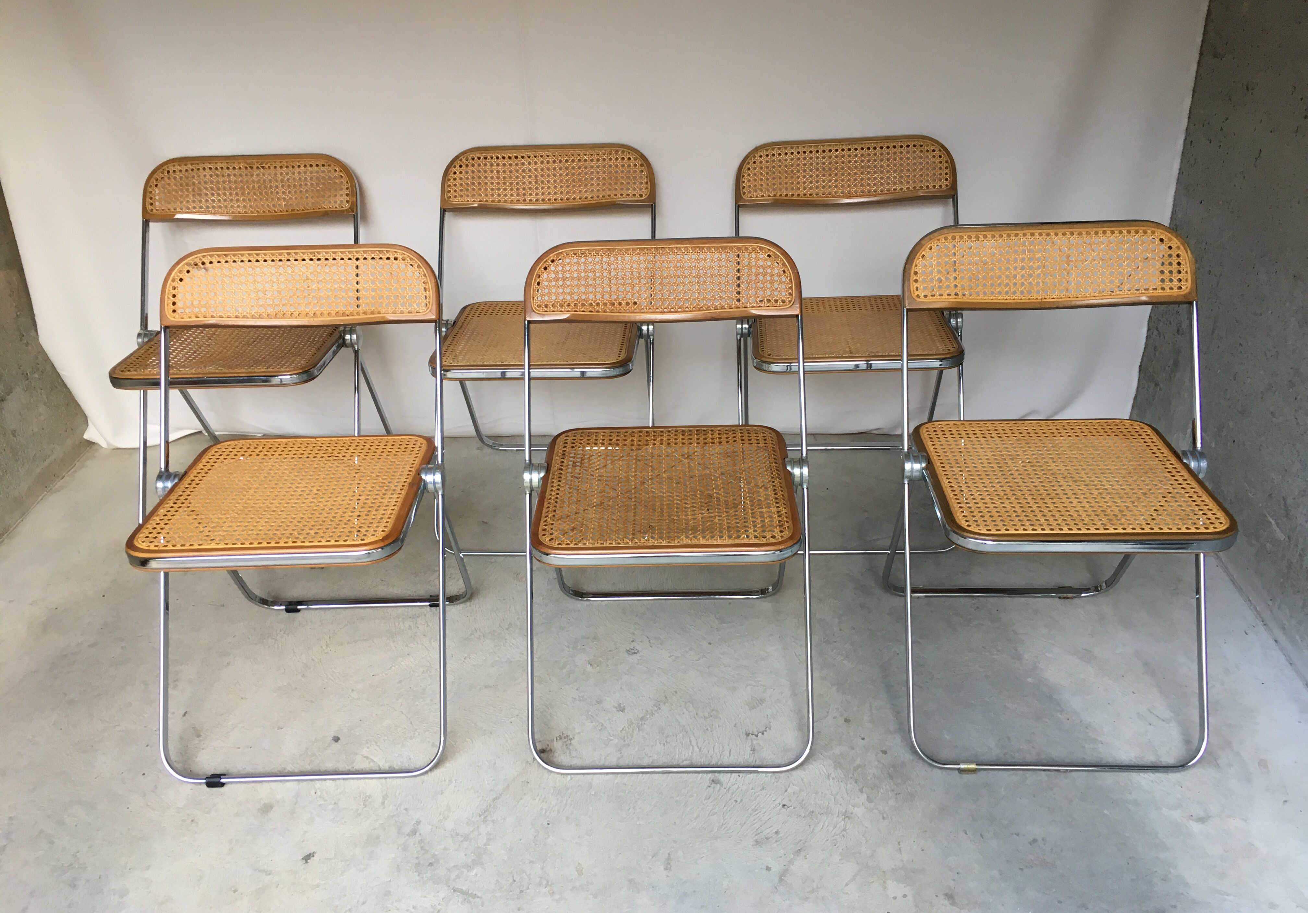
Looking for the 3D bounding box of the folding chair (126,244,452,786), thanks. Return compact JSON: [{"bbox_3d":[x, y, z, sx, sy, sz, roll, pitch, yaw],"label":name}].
[{"bbox_3d":[-0.574,0.089,1.794,0.472,0.742,0.495,-2,30,1],"label":"folding chair"}]

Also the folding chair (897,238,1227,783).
[{"bbox_3d":[0.641,0.064,1.761,0.472,0.742,0.495,0,30,3],"label":"folding chair"}]

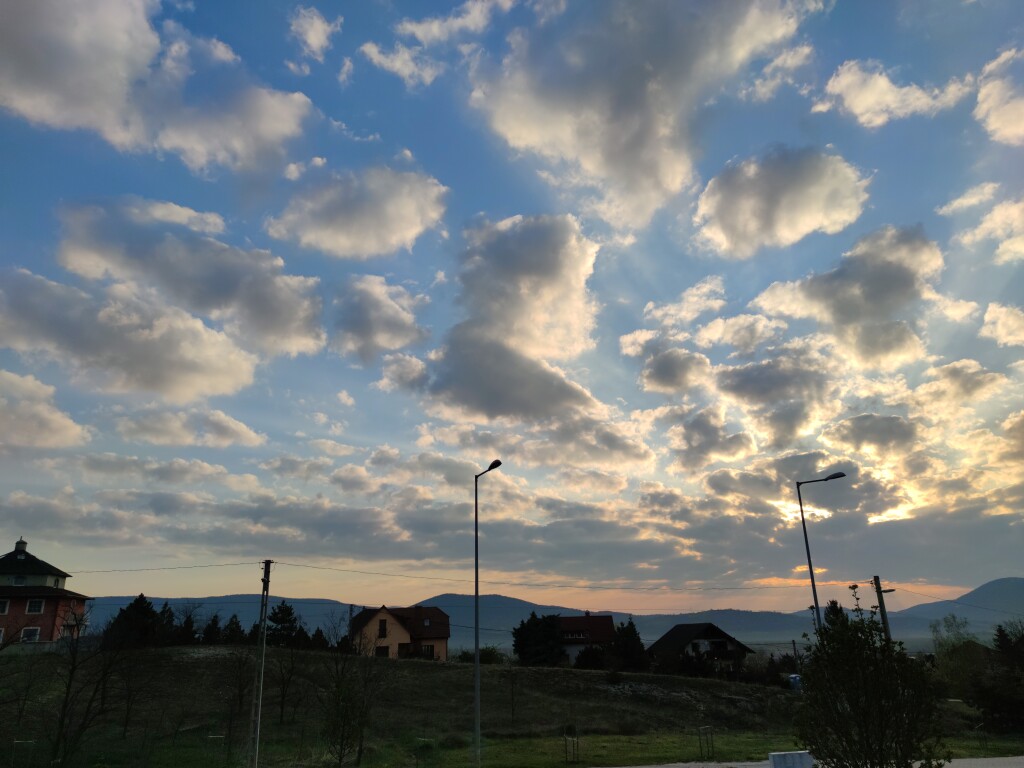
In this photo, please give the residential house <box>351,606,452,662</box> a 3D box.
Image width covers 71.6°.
[{"bbox_3d":[-14.905,34.077,97.000,12.896,6.928,10.209,0,-19,-5],"label":"residential house"}]

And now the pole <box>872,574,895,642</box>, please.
[{"bbox_3d":[23.680,16.125,43.652,1.150,8.200,0.350,-1,-19,0],"label":"pole"}]

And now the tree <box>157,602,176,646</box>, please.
[{"bbox_3d":[-38.930,27.099,80.000,2.240,4.660,2.240,7,-21,-24],"label":"tree"}]

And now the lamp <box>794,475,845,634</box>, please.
[{"bbox_3d":[9.642,7.302,20.417,0.350,9.500,1.950,7,-21,-24],"label":"lamp"}]

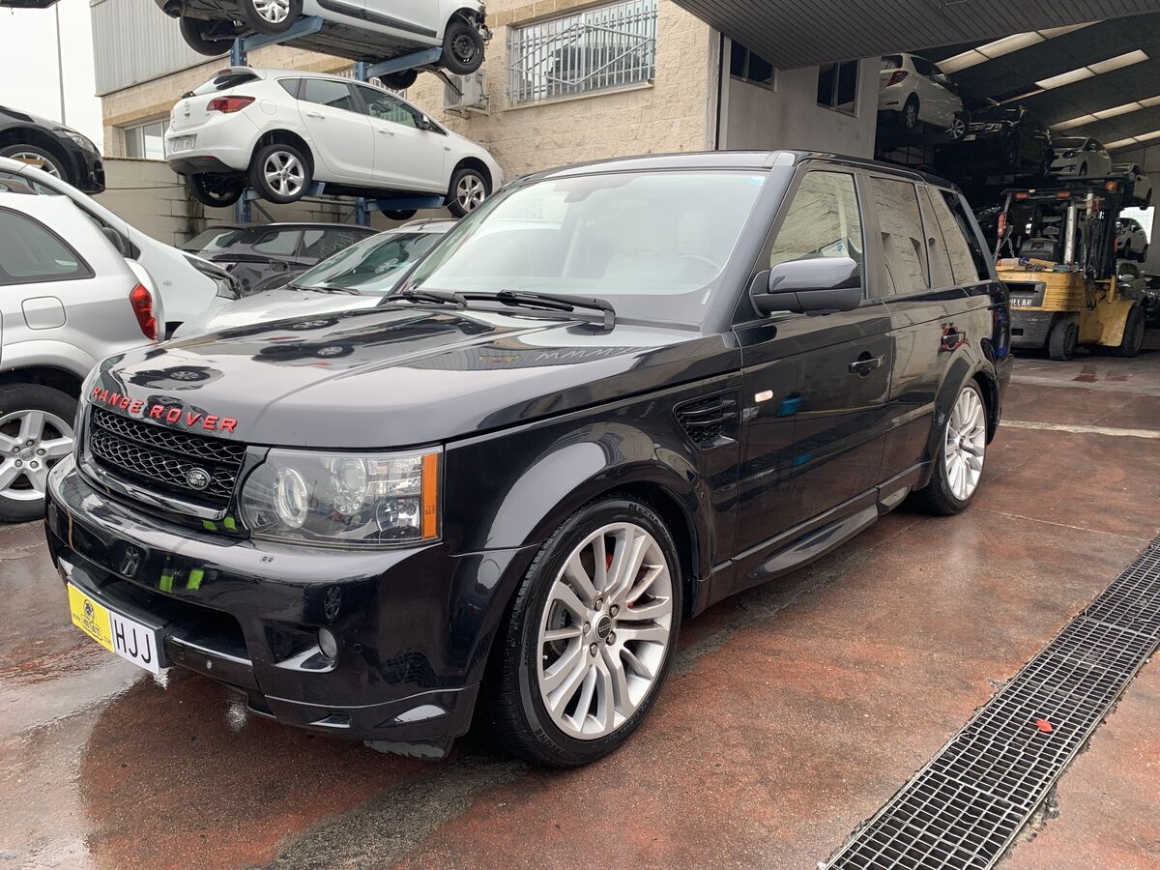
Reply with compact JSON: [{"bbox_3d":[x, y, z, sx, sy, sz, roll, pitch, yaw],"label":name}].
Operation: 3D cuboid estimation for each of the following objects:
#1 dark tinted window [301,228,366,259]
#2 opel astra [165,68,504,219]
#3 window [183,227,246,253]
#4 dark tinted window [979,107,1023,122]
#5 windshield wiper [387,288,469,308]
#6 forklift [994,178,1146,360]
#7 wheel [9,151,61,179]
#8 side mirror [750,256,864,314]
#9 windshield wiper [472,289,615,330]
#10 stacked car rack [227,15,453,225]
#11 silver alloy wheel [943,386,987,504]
[{"bbox_3d":[-2.939,-2.259,10.393,0.060,0.380,0.860,-11,-2,44],"label":"dark tinted window"},{"bbox_3d":[-2.946,-3.622,11.197,1.830,1.520,4.420,11,14,42],"label":"opel astra"},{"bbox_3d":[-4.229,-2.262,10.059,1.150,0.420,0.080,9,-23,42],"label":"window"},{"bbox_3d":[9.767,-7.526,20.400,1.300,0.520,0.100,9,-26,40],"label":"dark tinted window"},{"bbox_3d":[-0.601,-0.516,3.303,0.090,0.080,0.630,-10,15,-37],"label":"windshield wiper"},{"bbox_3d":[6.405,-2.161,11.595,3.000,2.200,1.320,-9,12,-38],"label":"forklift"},{"bbox_3d":[-4.810,-2.184,7.574,0.495,0.495,0.210,-7,12,-41],"label":"wheel"},{"bbox_3d":[0.708,-0.462,2.732,0.255,0.185,0.260,6,14,41],"label":"side mirror"},{"bbox_3d":[-0.178,-0.431,2.863,0.760,0.090,0.100,13,18,41],"label":"windshield wiper"},{"bbox_3d":[-3.077,-3.131,11.337,2.030,3.870,2.030,9,12,42],"label":"stacked car rack"},{"bbox_3d":[1.793,0.037,4.274,0.210,0.545,0.545,6,14,40],"label":"silver alloy wheel"}]

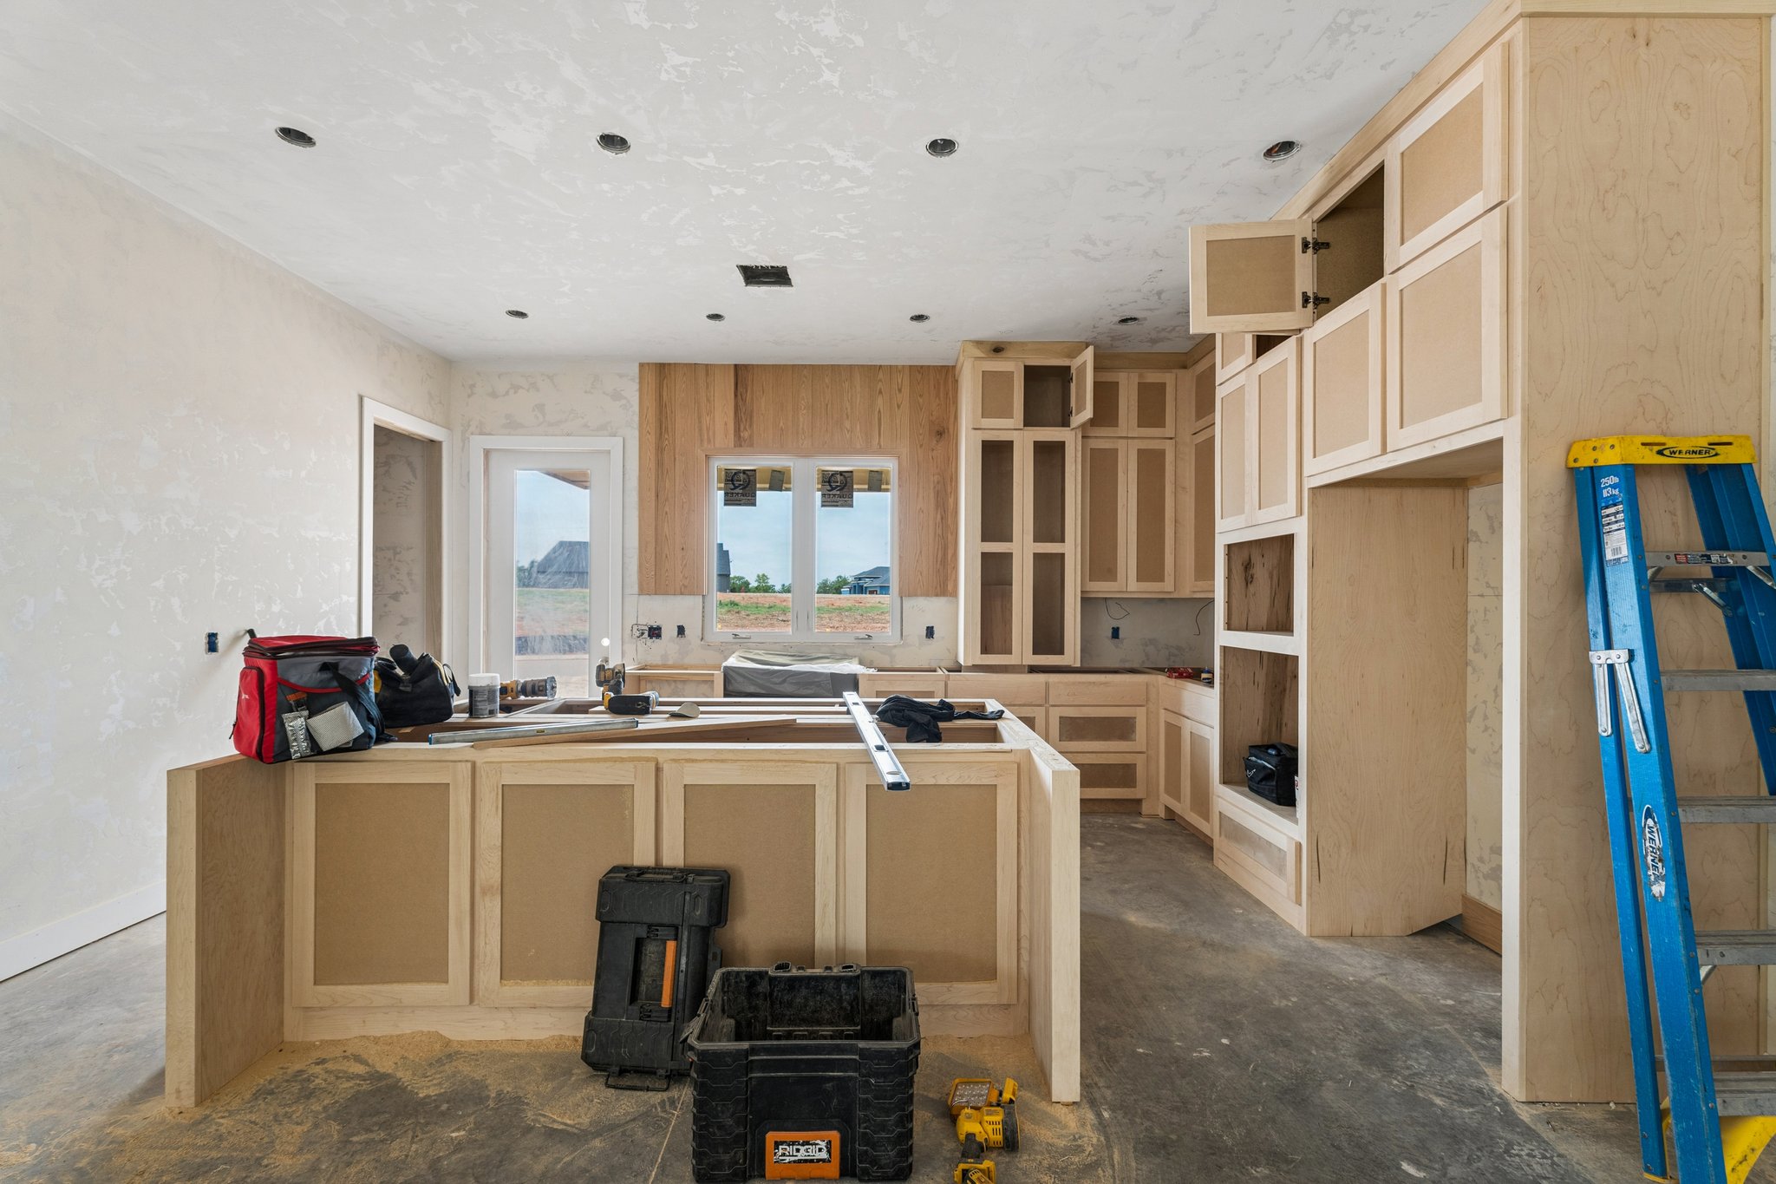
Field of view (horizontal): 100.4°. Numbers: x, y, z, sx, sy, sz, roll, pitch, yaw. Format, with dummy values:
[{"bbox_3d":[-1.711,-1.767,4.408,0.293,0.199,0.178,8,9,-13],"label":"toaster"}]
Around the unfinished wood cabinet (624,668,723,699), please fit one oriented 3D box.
[{"bbox_3d":[-1.361,0.958,4.942,0.634,0.888,0.619,0,0,-1],"label":"unfinished wood cabinet"}]

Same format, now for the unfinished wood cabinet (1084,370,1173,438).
[{"bbox_3d":[1.643,-1.271,5.203,0.639,0.444,0.339,0,0,-1],"label":"unfinished wood cabinet"}]

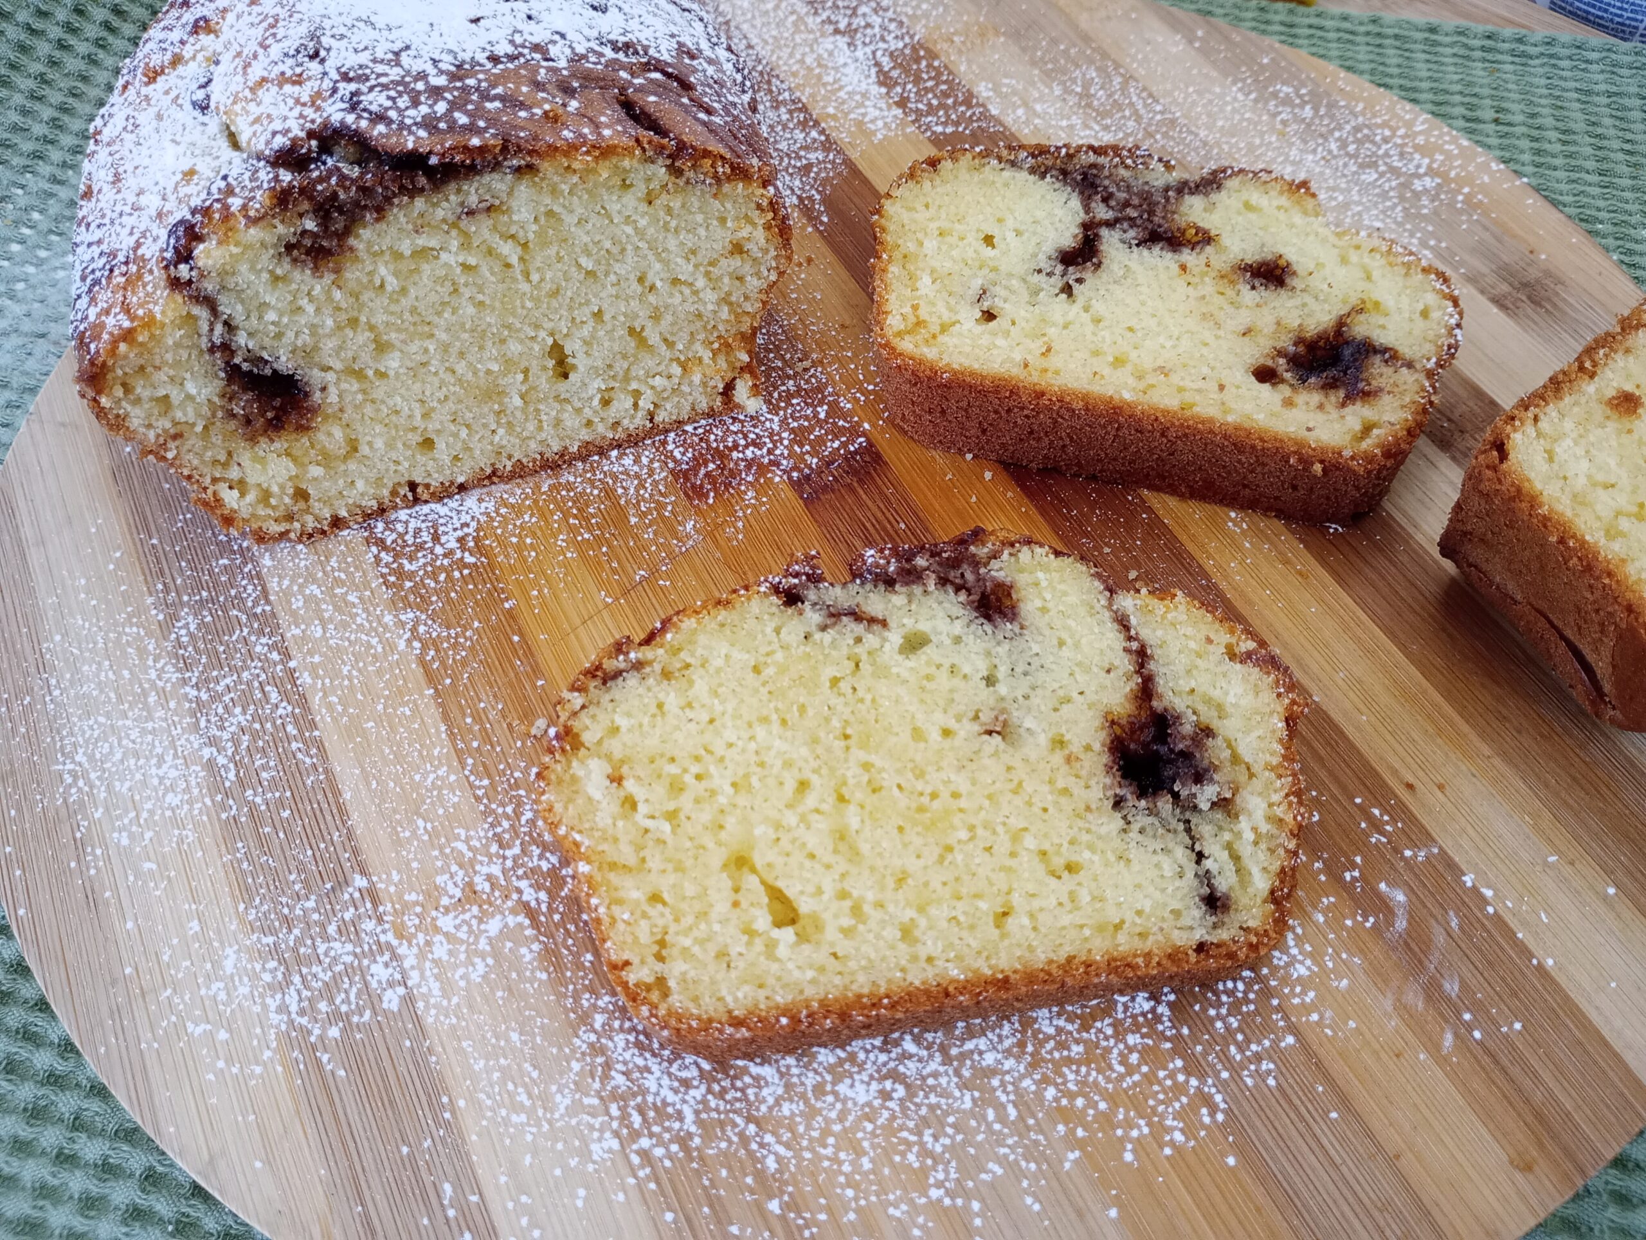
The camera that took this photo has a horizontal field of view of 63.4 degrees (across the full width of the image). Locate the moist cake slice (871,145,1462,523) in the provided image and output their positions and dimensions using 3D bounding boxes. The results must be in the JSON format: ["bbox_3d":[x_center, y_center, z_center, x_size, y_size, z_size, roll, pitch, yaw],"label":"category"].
[{"bbox_3d":[0.060,-0.057,0.248,0.106,0.019,0.069,15,57,11],"label":"moist cake slice"}]

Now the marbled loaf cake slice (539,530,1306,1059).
[{"bbox_3d":[0.015,0.022,0.199,0.111,0.016,0.076,-6,55,-3],"label":"marbled loaf cake slice"}]

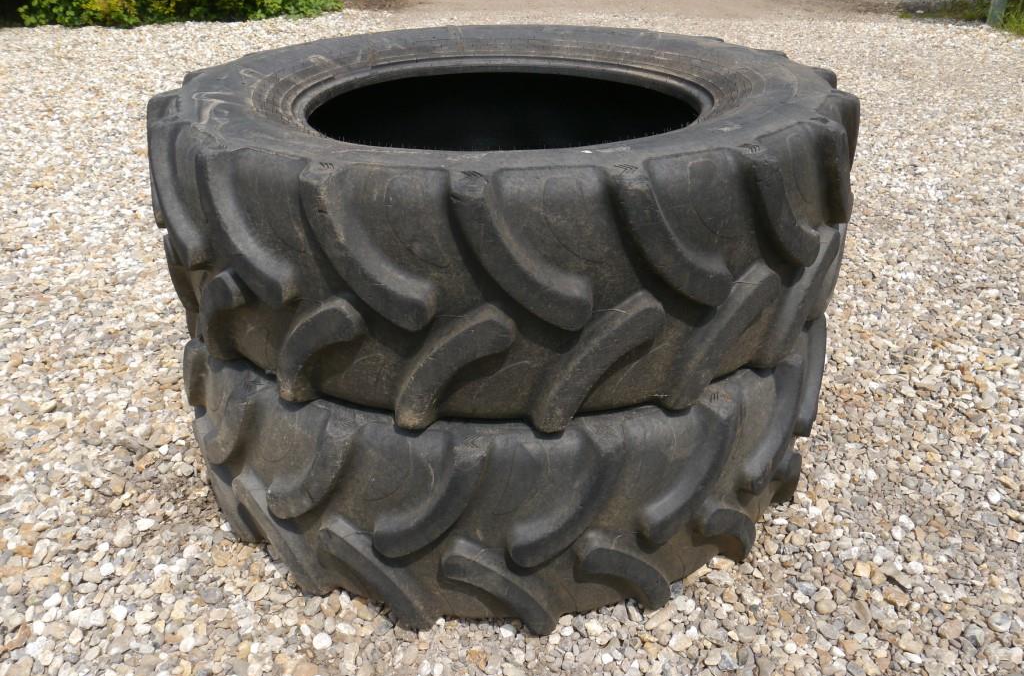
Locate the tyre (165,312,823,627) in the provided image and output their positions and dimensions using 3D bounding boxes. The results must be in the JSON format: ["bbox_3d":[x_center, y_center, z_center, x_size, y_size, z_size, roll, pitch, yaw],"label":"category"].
[{"bbox_3d":[-0.016,0.027,2.268,1.600,0.484,1.600,-1,29,0],"label":"tyre"}]

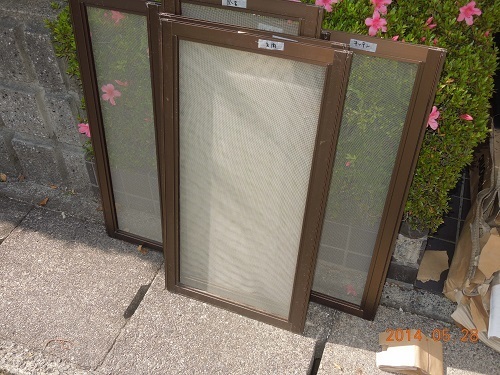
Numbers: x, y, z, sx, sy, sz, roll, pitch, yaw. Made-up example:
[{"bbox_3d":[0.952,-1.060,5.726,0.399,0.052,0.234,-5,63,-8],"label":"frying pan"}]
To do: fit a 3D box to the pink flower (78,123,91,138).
[{"bbox_3d":[-0.452,-0.157,1.396,0.050,0.048,0.035,21,46,24],"label":"pink flower"}]

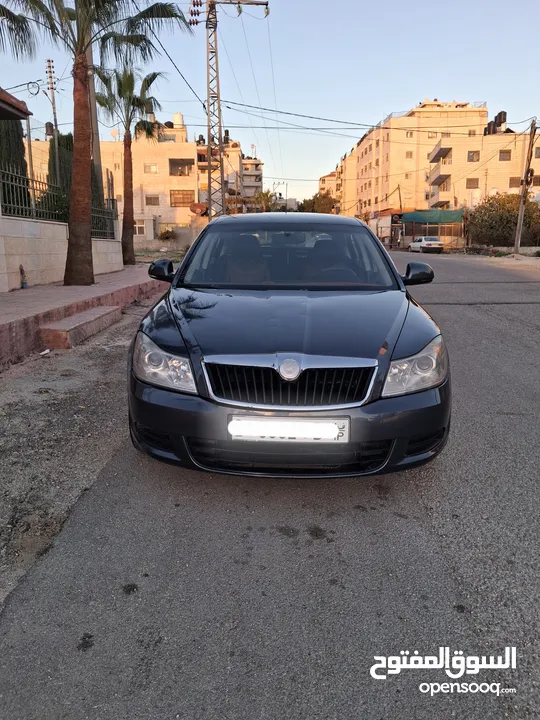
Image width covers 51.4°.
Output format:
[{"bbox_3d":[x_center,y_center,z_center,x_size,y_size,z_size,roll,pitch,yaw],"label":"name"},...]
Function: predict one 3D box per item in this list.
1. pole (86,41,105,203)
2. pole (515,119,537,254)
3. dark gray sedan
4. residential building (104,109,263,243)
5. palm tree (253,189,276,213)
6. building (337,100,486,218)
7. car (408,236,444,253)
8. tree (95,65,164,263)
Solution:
[{"bbox_3d":[-5.939,-7.259,19.473,0.280,7.623,0.280,-2,11,0],"label":"pole"},{"bbox_3d":[16.169,-10.942,35.566,0.350,8.192,0.350,3,11,0],"label":"pole"},{"bbox_3d":[0.163,-0.422,4.584,1.800,1.460,4.570,0,11,2],"label":"dark gray sedan"},{"bbox_3d":[-9.464,-17.726,57.650,15.000,13.200,14.000,-1,11,-5],"label":"residential building"},{"bbox_3d":[-0.640,-16.570,66.052,2.900,6.925,2.900,0,11,0],"label":"palm tree"},{"bbox_3d":[23.799,-31.205,103.411,15.500,21.200,44.000,-1,11,-4],"label":"building"},{"bbox_3d":[13.472,-9.914,48.499,1.720,1.420,4.450,-1,11,-7],"label":"car"},{"bbox_3d":[-4.742,-6.501,19.111,2.400,6.448,2.400,0,11,0],"label":"tree"}]

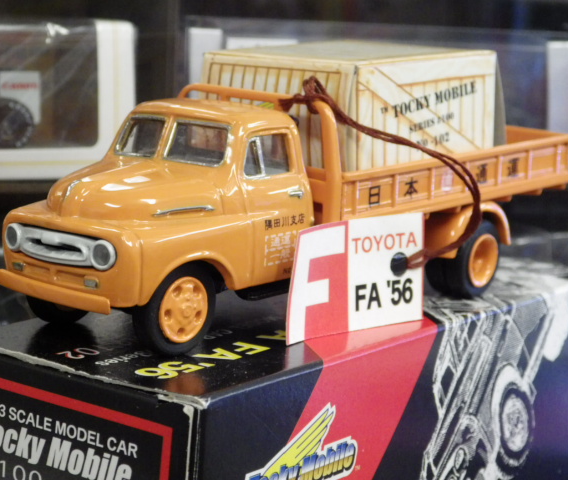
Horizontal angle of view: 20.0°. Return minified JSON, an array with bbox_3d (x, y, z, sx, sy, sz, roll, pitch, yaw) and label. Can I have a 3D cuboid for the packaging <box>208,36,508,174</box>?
[{"bbox_3d":[0.018,-0.030,0.400,0.047,0.033,0.057,11,15,41],"label":"packaging"}]

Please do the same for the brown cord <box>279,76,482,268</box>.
[{"bbox_3d":[0.024,-0.018,0.382,0.022,0.046,0.056,11,15,41],"label":"brown cord"}]

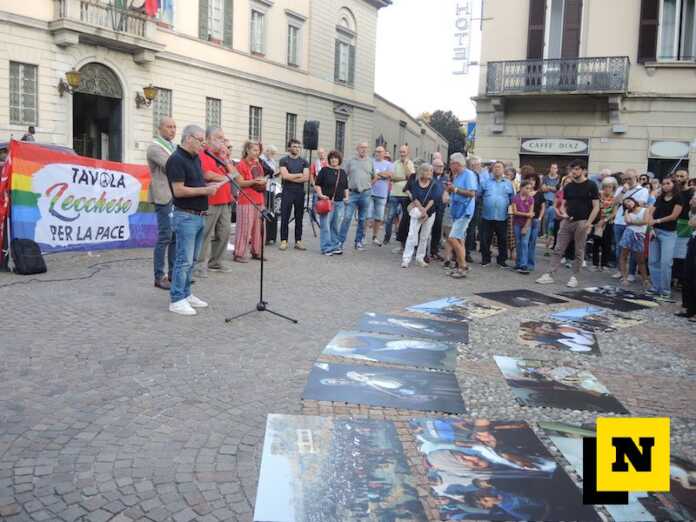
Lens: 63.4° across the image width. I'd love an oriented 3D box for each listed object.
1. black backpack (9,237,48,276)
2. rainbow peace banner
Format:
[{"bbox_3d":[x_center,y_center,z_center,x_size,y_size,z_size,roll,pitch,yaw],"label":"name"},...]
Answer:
[{"bbox_3d":[-3.717,-0.082,6.610,0.350,0.400,0.220,-2,11,-30],"label":"black backpack"},{"bbox_3d":[-3.571,-0.812,7.846,0.060,1.370,2.050,11,12,40],"label":"rainbow peace banner"}]

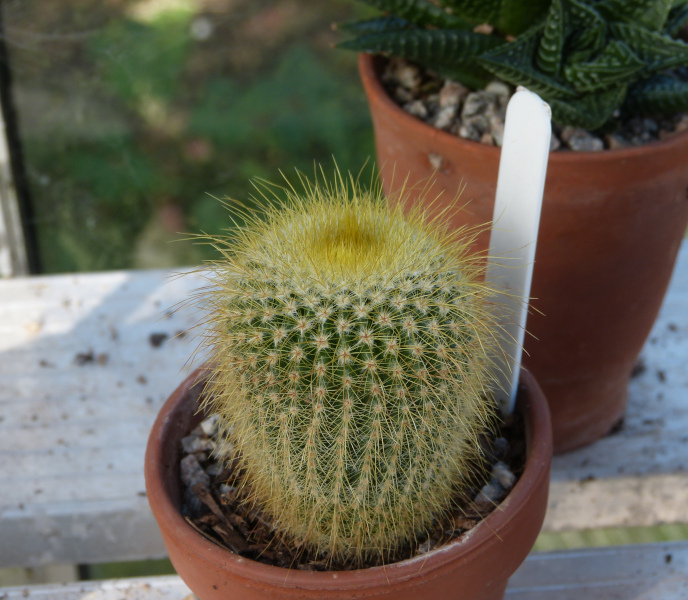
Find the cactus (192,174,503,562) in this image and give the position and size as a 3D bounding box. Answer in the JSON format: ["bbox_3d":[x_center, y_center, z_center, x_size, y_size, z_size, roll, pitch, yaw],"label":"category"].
[{"bbox_3d":[0.001,0.015,0.490,0.081,0.083,0.081,-1,36,0],"label":"cactus"}]

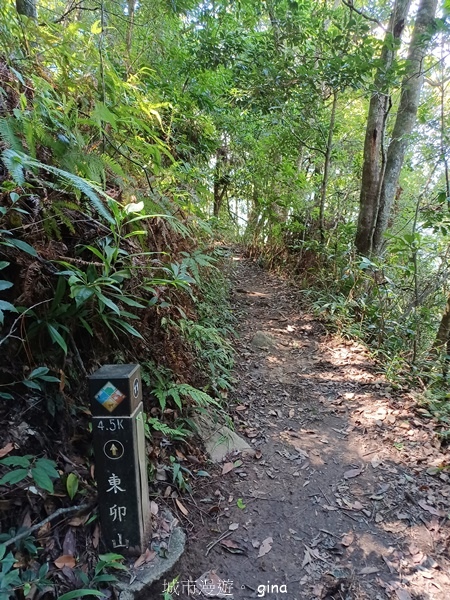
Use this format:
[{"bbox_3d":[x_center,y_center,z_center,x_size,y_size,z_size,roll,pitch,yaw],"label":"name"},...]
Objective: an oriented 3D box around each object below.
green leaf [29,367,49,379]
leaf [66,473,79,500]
[{"bbox_3d":[-0.765,0.299,1.780,0.077,0.033,0.050,-2,8,0],"label":"green leaf"},{"bbox_3d":[-0.608,0.746,1.730,0.046,0.108,0.030,-2,8,0],"label":"leaf"}]

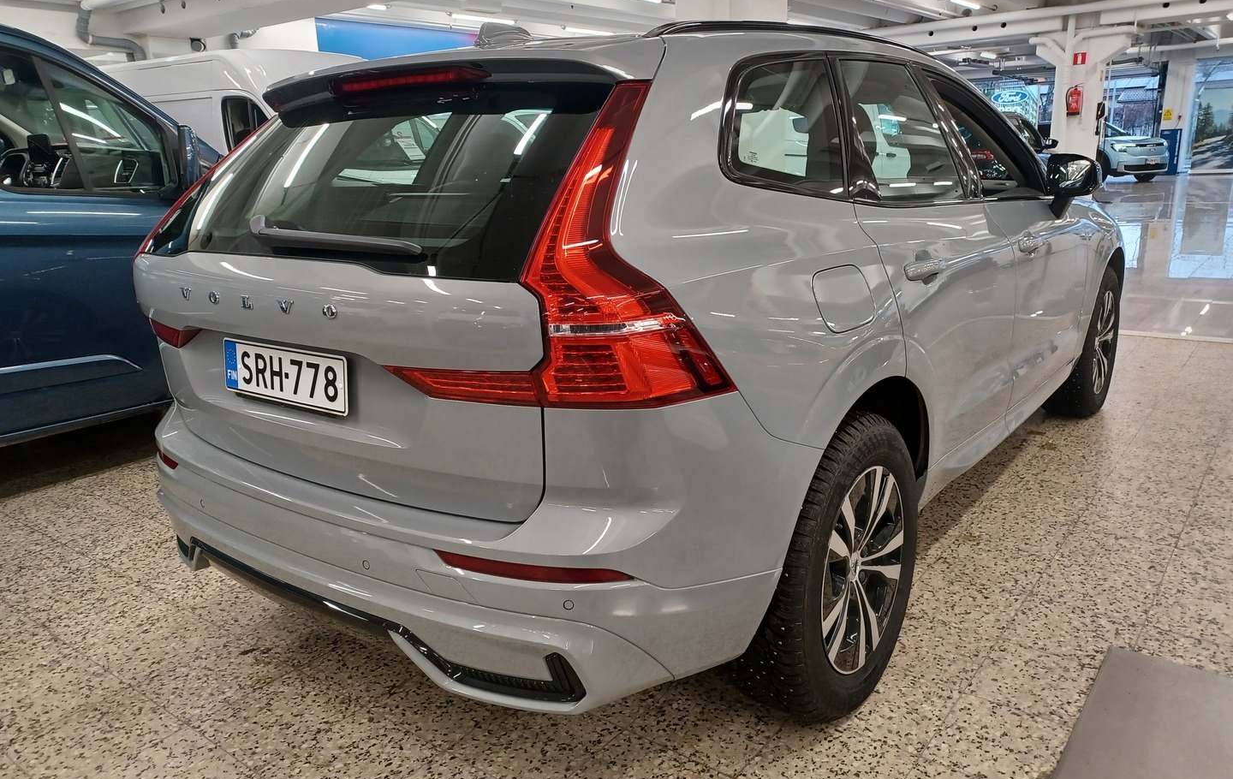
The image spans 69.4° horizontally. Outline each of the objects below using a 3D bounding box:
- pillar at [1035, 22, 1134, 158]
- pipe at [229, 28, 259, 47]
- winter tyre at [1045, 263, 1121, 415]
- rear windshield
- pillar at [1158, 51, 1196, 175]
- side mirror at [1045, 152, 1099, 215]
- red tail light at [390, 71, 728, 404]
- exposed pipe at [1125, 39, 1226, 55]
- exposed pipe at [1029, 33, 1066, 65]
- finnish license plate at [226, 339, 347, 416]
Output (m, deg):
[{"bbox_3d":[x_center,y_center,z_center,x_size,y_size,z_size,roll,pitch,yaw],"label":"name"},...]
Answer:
[{"bbox_3d":[8.831,-5.244,17.062,1.500,3.200,0.650,8,19,37],"label":"pillar"},{"bbox_3d":[-5.448,-5.176,13.113,0.700,0.320,0.130,8,19,37],"label":"pipe"},{"bbox_3d":[2.245,-0.240,4.316,0.240,0.735,0.735,9,18,37],"label":"winter tyre"},{"bbox_3d":[-0.576,-0.482,1.908,1.280,0.130,0.500,9,59,37],"label":"rear windshield"},{"bbox_3d":[15.798,-7.768,25.068,0.660,3.300,0.550,8,19,37],"label":"pillar"},{"bbox_3d":[1.593,-0.718,3.113,0.200,0.215,0.160,9,18,37],"label":"side mirror"},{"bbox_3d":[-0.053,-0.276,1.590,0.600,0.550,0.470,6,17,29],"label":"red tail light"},{"bbox_3d":[15.047,-9.249,24.034,2.400,0.170,0.170,8,19,37],"label":"exposed pipe"},{"bbox_3d":[8.067,-6.372,16.699,0.680,0.600,0.180,8,19,37],"label":"exposed pipe"},{"bbox_3d":[-0.693,-0.029,1.848,0.442,0.118,0.015,9,12,37],"label":"finnish license plate"}]

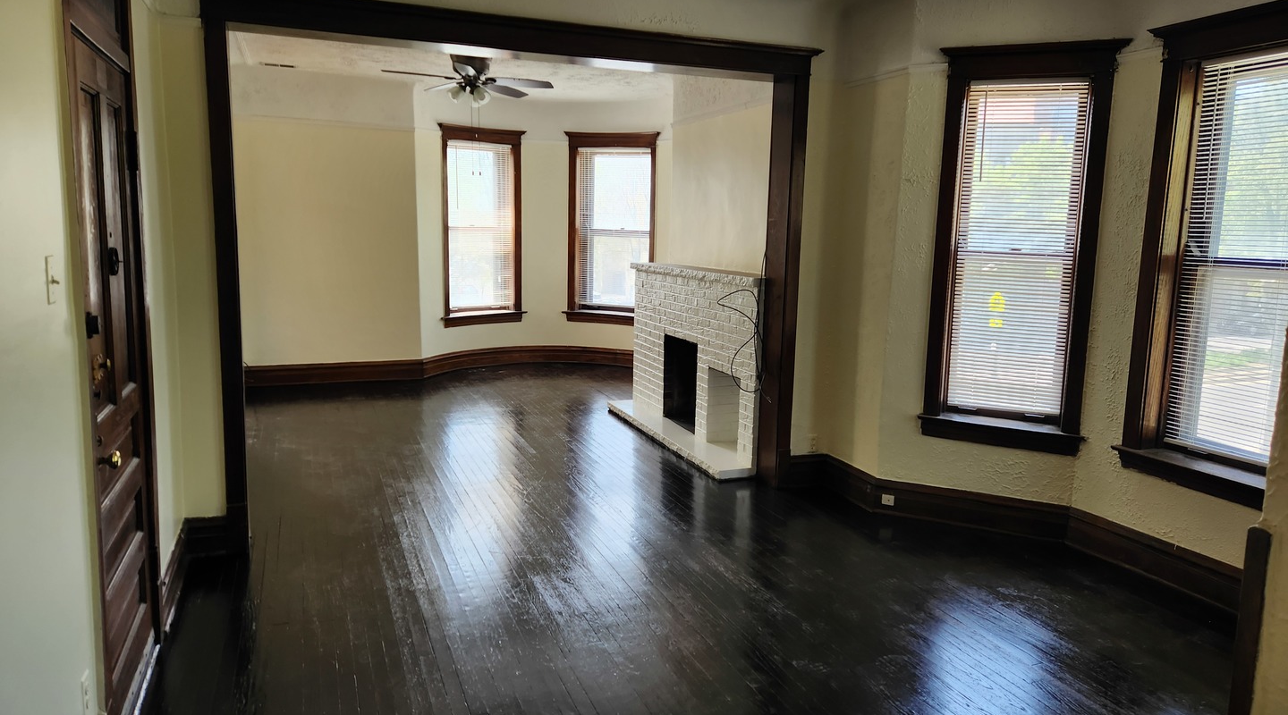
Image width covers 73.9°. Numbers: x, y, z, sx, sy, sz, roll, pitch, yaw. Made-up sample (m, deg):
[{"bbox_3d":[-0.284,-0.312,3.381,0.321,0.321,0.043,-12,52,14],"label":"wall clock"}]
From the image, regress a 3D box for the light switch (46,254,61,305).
[{"bbox_3d":[-1.395,-0.181,2.020,0.020,0.117,0.072,-2,9,-22],"label":"light switch"}]

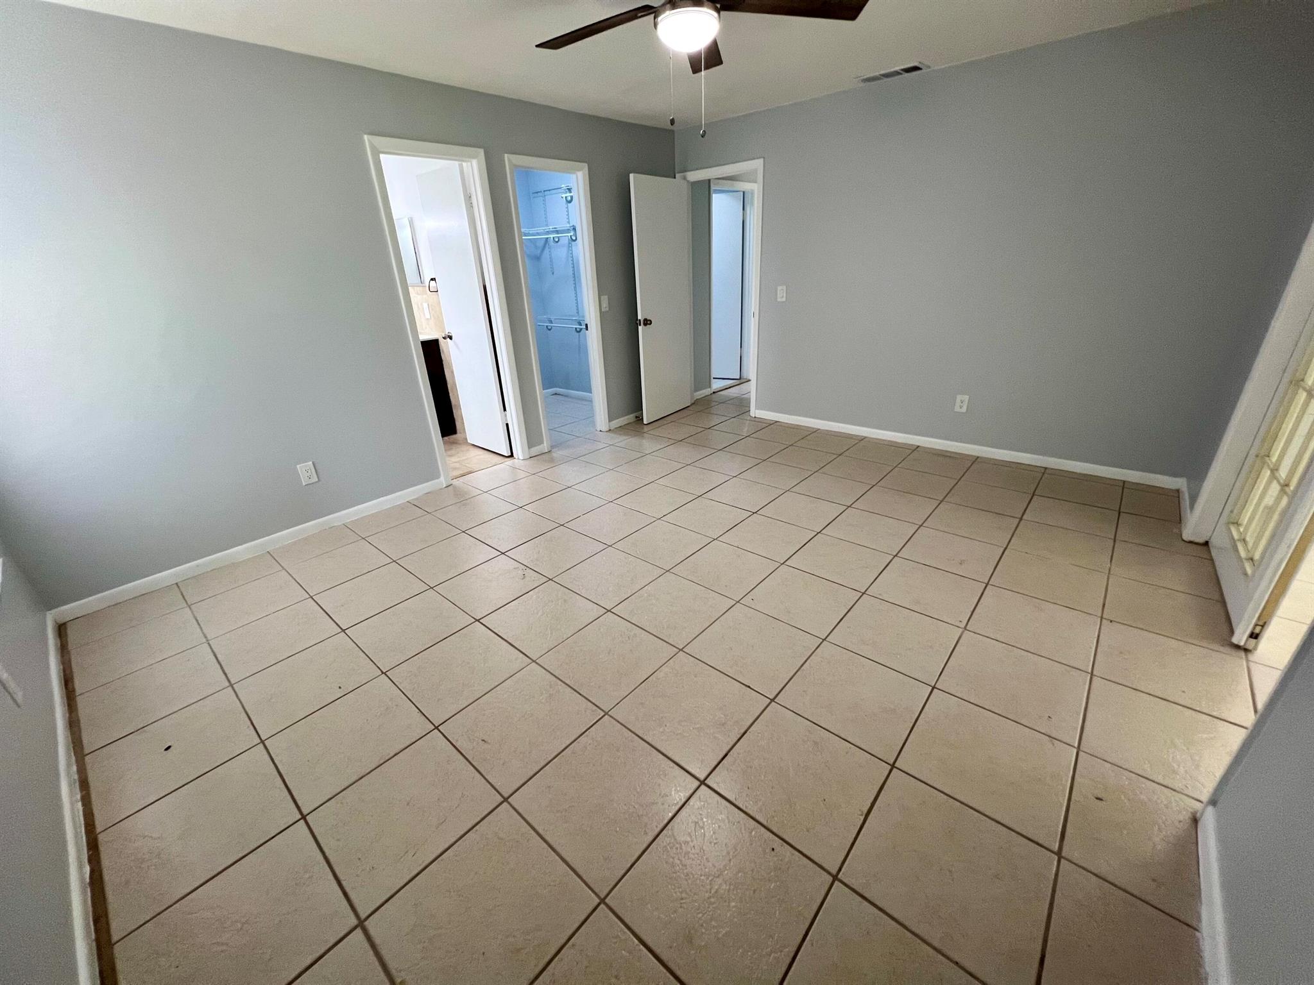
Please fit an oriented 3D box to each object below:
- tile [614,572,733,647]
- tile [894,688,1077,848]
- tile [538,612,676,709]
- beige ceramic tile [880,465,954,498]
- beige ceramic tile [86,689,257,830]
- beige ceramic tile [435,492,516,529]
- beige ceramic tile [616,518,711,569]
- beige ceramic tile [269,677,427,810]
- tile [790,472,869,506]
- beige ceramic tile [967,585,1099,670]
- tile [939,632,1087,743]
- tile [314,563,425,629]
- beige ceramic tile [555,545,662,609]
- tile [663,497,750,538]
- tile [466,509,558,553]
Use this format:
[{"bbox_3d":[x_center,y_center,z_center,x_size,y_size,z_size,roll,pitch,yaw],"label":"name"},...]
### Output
[{"bbox_3d":[0.078,0.529,2.263,0.398,0.010,0.398,17,31,38],"label":"tile"},{"bbox_3d":[0.991,0.802,1.486,0.406,0.010,0.406,18,31,38],"label":"tile"},{"bbox_3d":[-0.195,0.663,1.983,0.395,0.012,0.395,19,33,37],"label":"tile"},{"bbox_3d":[1.752,-0.064,3.319,0.395,0.012,0.395,19,33,37],"label":"beige ceramic tile"},{"bbox_3d":[-1.611,0.859,1.650,0.400,0.010,0.390,17,31,38],"label":"beige ceramic tile"},{"bbox_3d":[-1.176,0.125,3.208,0.395,0.012,0.395,19,33,37],"label":"beige ceramic tile"},{"bbox_3d":[0.042,0.290,2.778,0.400,0.010,0.400,17,31,38],"label":"beige ceramic tile"},{"bbox_3d":[-1.011,0.804,1.630,0.393,0.010,0.393,17,31,38],"label":"beige ceramic tile"},{"bbox_3d":[1.158,-0.026,3.272,0.393,0.010,0.393,17,31,38],"label":"tile"},{"bbox_3d":[1.540,0.543,2.020,0.406,0.010,0.406,18,31,38],"label":"beige ceramic tile"},{"bbox_3d":[1.229,0.654,1.704,0.393,0.010,0.393,17,31,38],"label":"tile"},{"bbox_3d":[-1.410,0.502,2.447,0.398,0.010,0.398,17,31,38],"label":"tile"},{"bbox_3d":[-0.237,0.422,2.485,0.406,0.010,0.406,18,31,38],"label":"beige ceramic tile"},{"bbox_3d":[0.319,0.155,3.108,0.415,0.012,0.415,18,31,38],"label":"tile"},{"bbox_3d":[-0.861,0.221,2.950,0.393,0.010,0.393,17,31,38],"label":"tile"}]

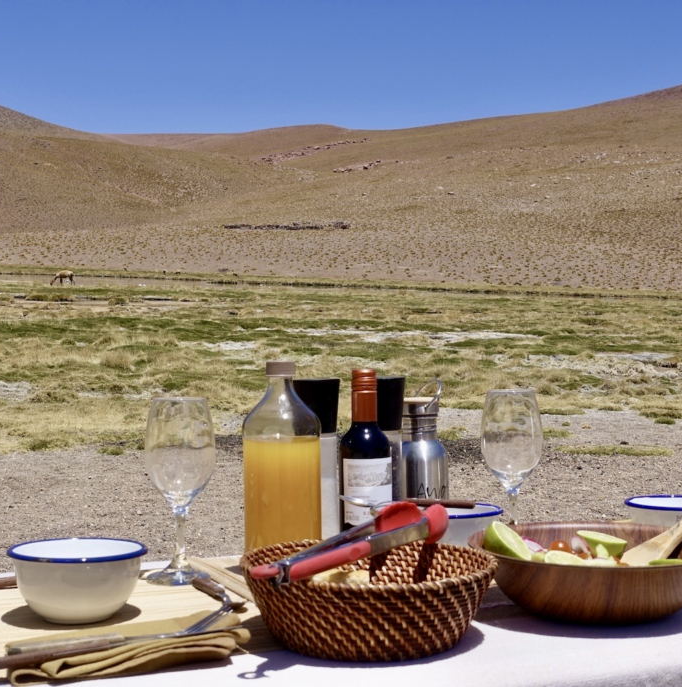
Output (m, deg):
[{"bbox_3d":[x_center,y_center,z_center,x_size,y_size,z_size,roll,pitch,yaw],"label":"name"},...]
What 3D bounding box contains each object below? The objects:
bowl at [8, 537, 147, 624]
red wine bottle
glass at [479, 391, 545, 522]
[{"bbox_3d":[-0.261,0.238,1.190,0.136,0.067,0.136,0,0,-12],"label":"bowl"},{"bbox_3d":[0.028,0.149,1.379,0.061,0.239,0.061,0,0,0],"label":"red wine bottle"},{"bbox_3d":[0.221,0.165,1.555,0.079,0.205,0.079,0,0,8],"label":"glass"}]

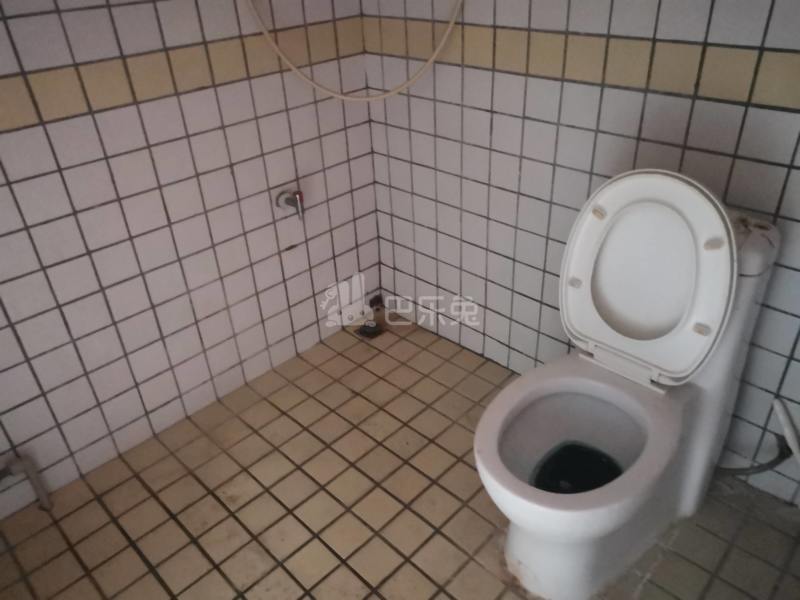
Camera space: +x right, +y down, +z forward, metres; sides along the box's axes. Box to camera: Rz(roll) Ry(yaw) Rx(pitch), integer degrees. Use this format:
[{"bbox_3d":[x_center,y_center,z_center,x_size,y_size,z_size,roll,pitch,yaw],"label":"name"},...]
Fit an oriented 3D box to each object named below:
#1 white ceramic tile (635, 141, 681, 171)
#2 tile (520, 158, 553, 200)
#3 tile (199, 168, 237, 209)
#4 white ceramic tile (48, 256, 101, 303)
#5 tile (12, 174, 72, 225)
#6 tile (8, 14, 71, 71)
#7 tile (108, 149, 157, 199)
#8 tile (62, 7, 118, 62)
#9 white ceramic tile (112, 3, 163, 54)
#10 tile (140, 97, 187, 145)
[{"bbox_3d":[0.566,-0.293,1.361,0.010,0.098,0.098,-29,40,-35],"label":"white ceramic tile"},{"bbox_3d":[0.363,-0.318,1.645,0.100,0.100,0.010,26,42,38],"label":"tile"},{"bbox_3d":[-0.491,-0.301,1.678,0.098,0.098,0.010,-29,40,-35],"label":"tile"},{"bbox_3d":[-0.790,-0.051,1.512,0.010,0.100,0.100,26,42,38],"label":"white ceramic tile"},{"bbox_3d":[-0.820,-0.234,1.433,0.099,0.099,0.008,-30,40,-36],"label":"tile"},{"bbox_3d":[-0.764,-0.548,1.326,0.099,0.099,0.008,-30,40,-36],"label":"tile"},{"bbox_3d":[-0.652,-0.309,1.527,0.010,0.100,0.100,26,42,38],"label":"tile"},{"bbox_3d":[-0.688,-0.591,1.389,0.099,0.099,0.008,-30,40,-36],"label":"tile"},{"bbox_3d":[-0.595,-0.619,1.423,0.010,0.100,0.100,26,42,38],"label":"white ceramic tile"},{"bbox_3d":[-0.583,-0.442,1.535,0.010,0.100,0.100,26,42,38],"label":"tile"}]

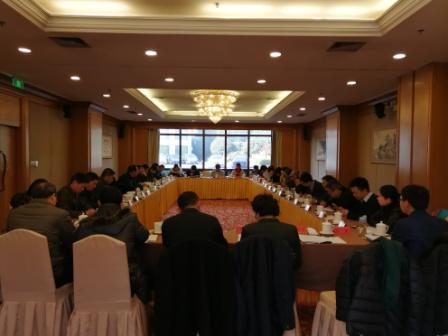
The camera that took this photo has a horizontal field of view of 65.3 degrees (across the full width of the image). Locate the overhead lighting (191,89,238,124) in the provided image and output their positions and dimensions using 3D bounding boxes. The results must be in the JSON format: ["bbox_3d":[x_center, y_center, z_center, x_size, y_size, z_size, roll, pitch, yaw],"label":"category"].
[{"bbox_3d":[-0.260,-1.778,10.242,1.400,0.970,1.400,1,2,-1],"label":"overhead lighting"}]

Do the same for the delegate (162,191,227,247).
[{"bbox_3d":[-0.282,0.848,3.176,0.560,1.280,0.800,1,2,-1],"label":"delegate"}]

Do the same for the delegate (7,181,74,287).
[{"bbox_3d":[-1.609,0.797,3.075,0.580,1.350,0.800,1,2,7],"label":"delegate"}]

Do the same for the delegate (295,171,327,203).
[{"bbox_3d":[1.707,0.744,6.968,0.820,1.290,0.540,1,2,-1],"label":"delegate"}]

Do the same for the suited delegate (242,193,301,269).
[{"bbox_3d":[0.380,0.861,3.090,0.540,1.280,0.800,1,2,-1],"label":"suited delegate"}]

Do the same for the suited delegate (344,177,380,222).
[{"bbox_3d":[1.843,0.808,4.851,0.780,1.310,0.540,1,2,-3],"label":"suited delegate"}]

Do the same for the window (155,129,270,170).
[{"bbox_3d":[-0.362,-0.782,15.178,4.900,1.800,0.120,1,2,-1],"label":"window"}]

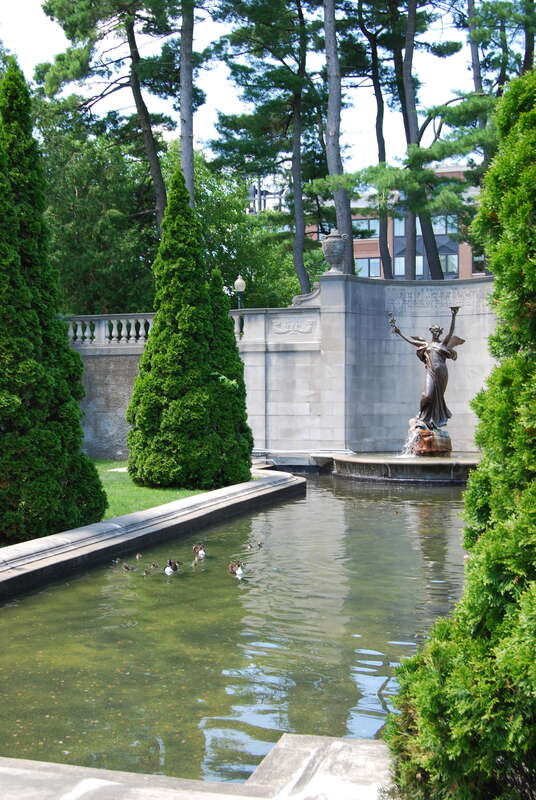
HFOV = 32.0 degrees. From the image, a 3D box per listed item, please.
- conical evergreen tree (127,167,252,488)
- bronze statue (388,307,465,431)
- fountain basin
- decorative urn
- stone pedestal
[{"bbox_3d":[-1.490,-1.420,17.700,2.350,6.000,2.350,0,0,0],"label":"conical evergreen tree"},{"bbox_3d":[4.375,-0.870,25.750,2.000,3.400,1.150,0,0,16],"label":"bronze statue"},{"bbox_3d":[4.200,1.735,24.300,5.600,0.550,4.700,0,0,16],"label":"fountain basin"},{"bbox_3d":[1.885,-4.240,26.500,0.770,1.250,0.720,0,0,0],"label":"decorative urn"},{"bbox_3d":[4.480,1.090,25.750,1.180,0.940,1.100,0,0,16],"label":"stone pedestal"}]

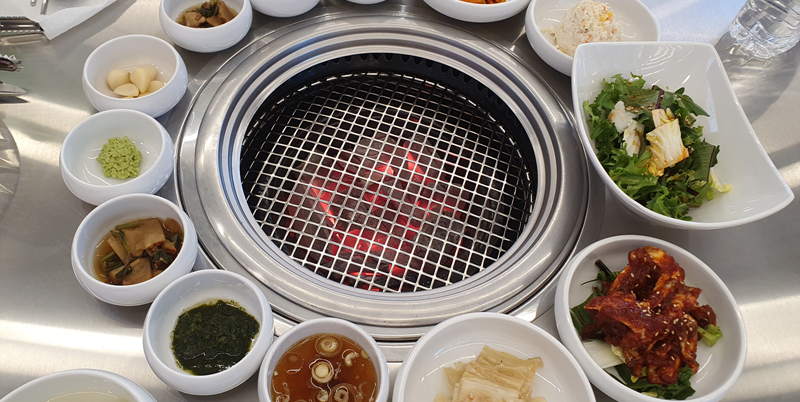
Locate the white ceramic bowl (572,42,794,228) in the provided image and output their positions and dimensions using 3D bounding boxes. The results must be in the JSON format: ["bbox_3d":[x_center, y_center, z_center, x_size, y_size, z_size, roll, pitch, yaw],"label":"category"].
[{"bbox_3d":[0.221,-0.042,0.524,0.156,0.070,0.190,-1,57,-6],"label":"white ceramic bowl"}]

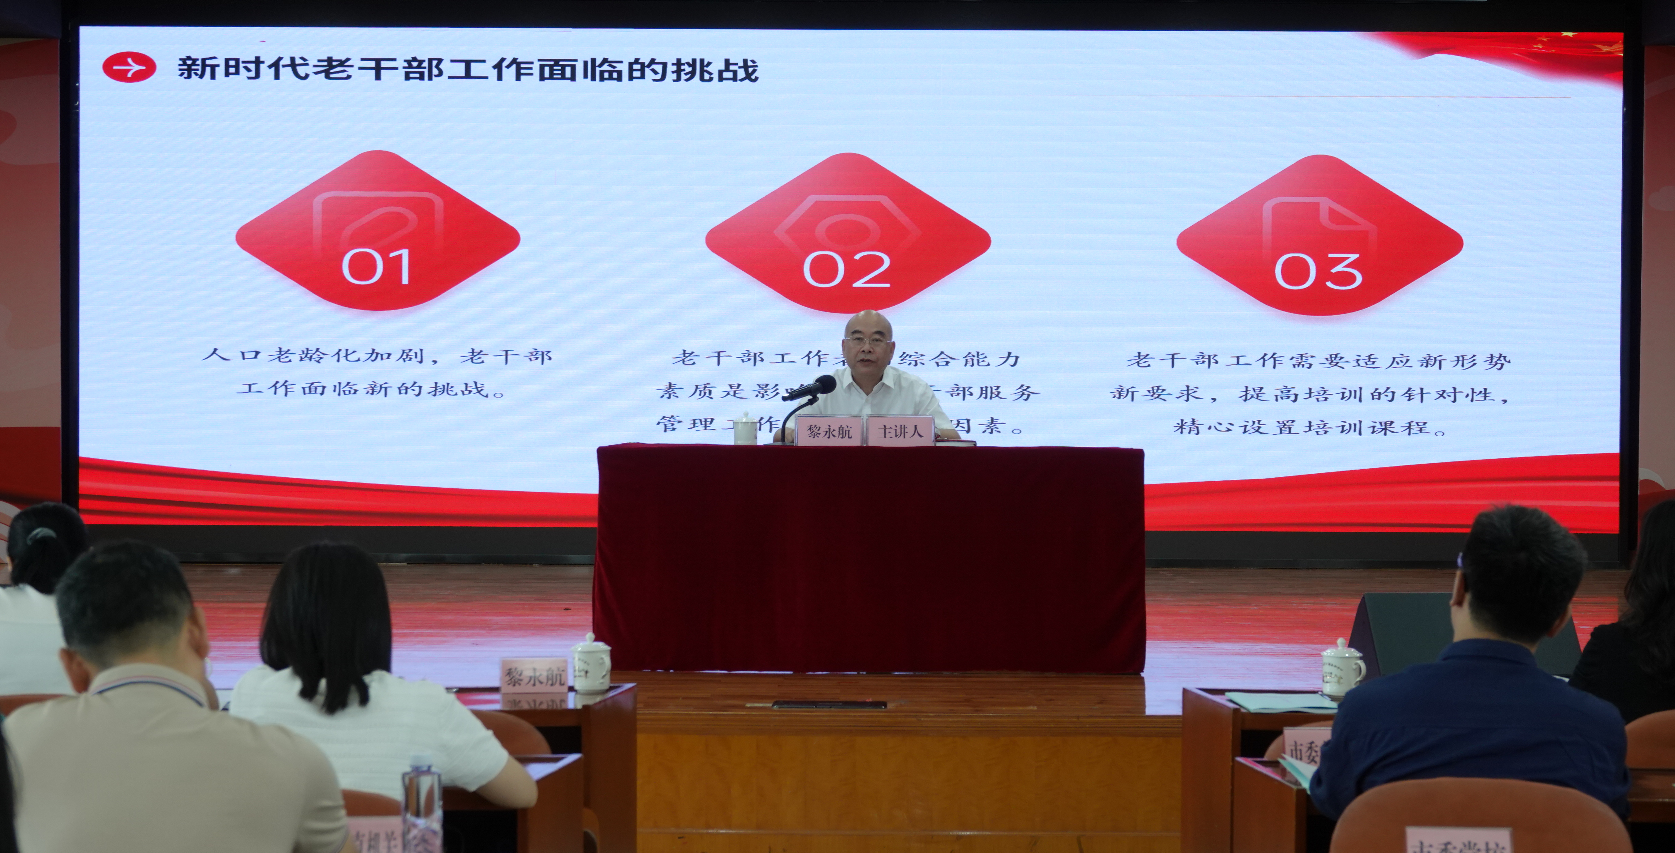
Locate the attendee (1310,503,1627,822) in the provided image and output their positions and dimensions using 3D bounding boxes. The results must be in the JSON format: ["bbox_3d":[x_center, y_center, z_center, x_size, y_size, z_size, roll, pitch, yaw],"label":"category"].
[{"bbox_3d":[1.025,0.752,5.520,0.520,1.260,0.750,0,1,-6],"label":"attendee"}]

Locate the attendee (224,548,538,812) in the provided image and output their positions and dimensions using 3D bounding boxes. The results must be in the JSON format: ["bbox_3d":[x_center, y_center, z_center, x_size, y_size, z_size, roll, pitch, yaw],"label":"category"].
[{"bbox_3d":[-0.751,0.768,5.420,0.500,1.210,0.720,0,1,6],"label":"attendee"}]

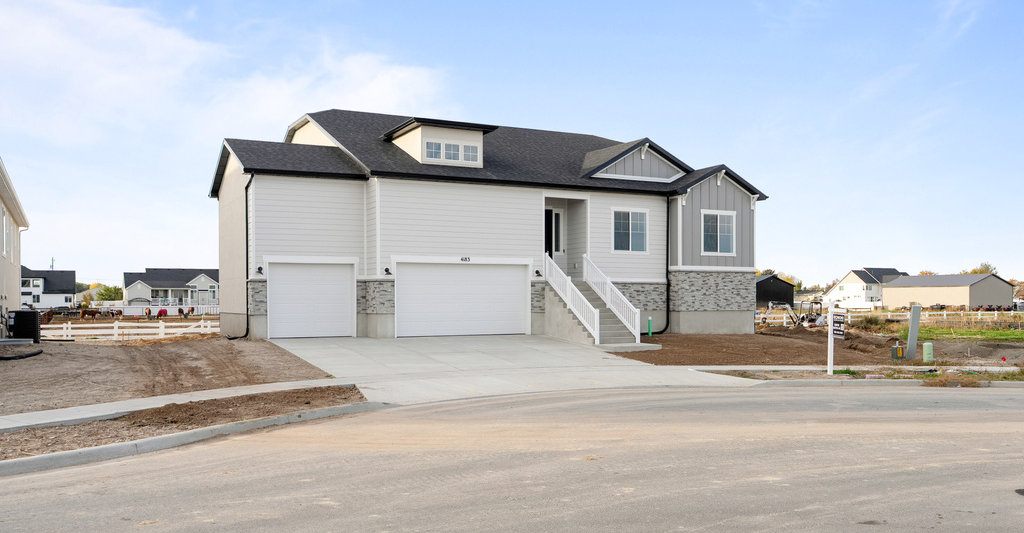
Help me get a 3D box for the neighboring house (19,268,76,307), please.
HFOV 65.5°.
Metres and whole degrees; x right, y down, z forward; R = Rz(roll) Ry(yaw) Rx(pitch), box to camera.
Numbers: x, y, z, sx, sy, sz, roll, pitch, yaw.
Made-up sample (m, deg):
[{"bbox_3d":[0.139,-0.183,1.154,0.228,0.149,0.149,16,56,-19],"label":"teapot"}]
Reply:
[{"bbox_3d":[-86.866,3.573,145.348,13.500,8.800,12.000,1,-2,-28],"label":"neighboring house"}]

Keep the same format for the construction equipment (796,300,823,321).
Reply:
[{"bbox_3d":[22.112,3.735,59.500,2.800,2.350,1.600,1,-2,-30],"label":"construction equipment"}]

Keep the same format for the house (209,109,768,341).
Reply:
[{"bbox_3d":[-2.796,-2.124,36.456,20.500,9.900,19.500,1,-2,-28],"label":"house"}]

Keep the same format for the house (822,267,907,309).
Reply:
[{"bbox_3d":[90.337,5.548,202.327,17.500,10.000,13.500,1,-2,-28],"label":"house"}]

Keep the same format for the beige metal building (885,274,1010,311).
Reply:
[{"bbox_3d":[79.116,4.751,145.561,10.930,6.150,18.747,1,-2,-22],"label":"beige metal building"}]

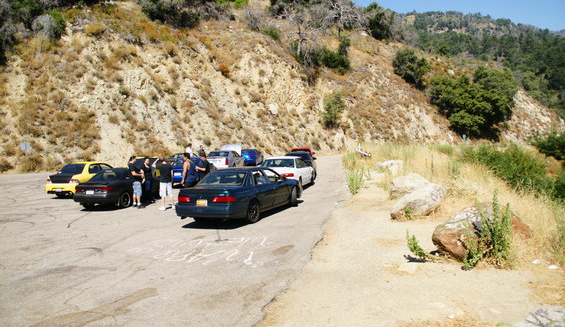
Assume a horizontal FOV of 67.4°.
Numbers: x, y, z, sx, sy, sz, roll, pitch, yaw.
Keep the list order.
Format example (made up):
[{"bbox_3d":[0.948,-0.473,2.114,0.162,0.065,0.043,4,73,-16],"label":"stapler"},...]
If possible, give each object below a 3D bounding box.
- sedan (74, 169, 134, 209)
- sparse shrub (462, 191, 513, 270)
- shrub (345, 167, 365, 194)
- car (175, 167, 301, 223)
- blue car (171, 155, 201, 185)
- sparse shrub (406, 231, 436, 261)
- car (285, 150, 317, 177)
[{"bbox_3d":[-6.330,0.880,17.150,1.700,1.360,4.500,0,4,14],"label":"sedan"},{"bbox_3d":[3.516,1.146,7.250,0.860,1.330,0.720,1,3,26],"label":"sparse shrub"},{"bbox_3d":[2.686,0.648,15.700,0.760,0.970,0.680,0,3,10],"label":"shrub"},{"bbox_3d":[-1.020,0.800,12.760,1.810,1.390,4.880,0,4,24],"label":"car"},{"bbox_3d":[-4.620,0.320,22.200,1.720,1.380,4.350,-1,4,10],"label":"blue car"},{"bbox_3d":[2.451,1.460,7.500,0.530,0.520,0.450,0,3,18],"label":"sparse shrub"},{"bbox_3d":[0.250,0.330,18.100,1.690,1.330,4.450,0,4,15],"label":"car"}]

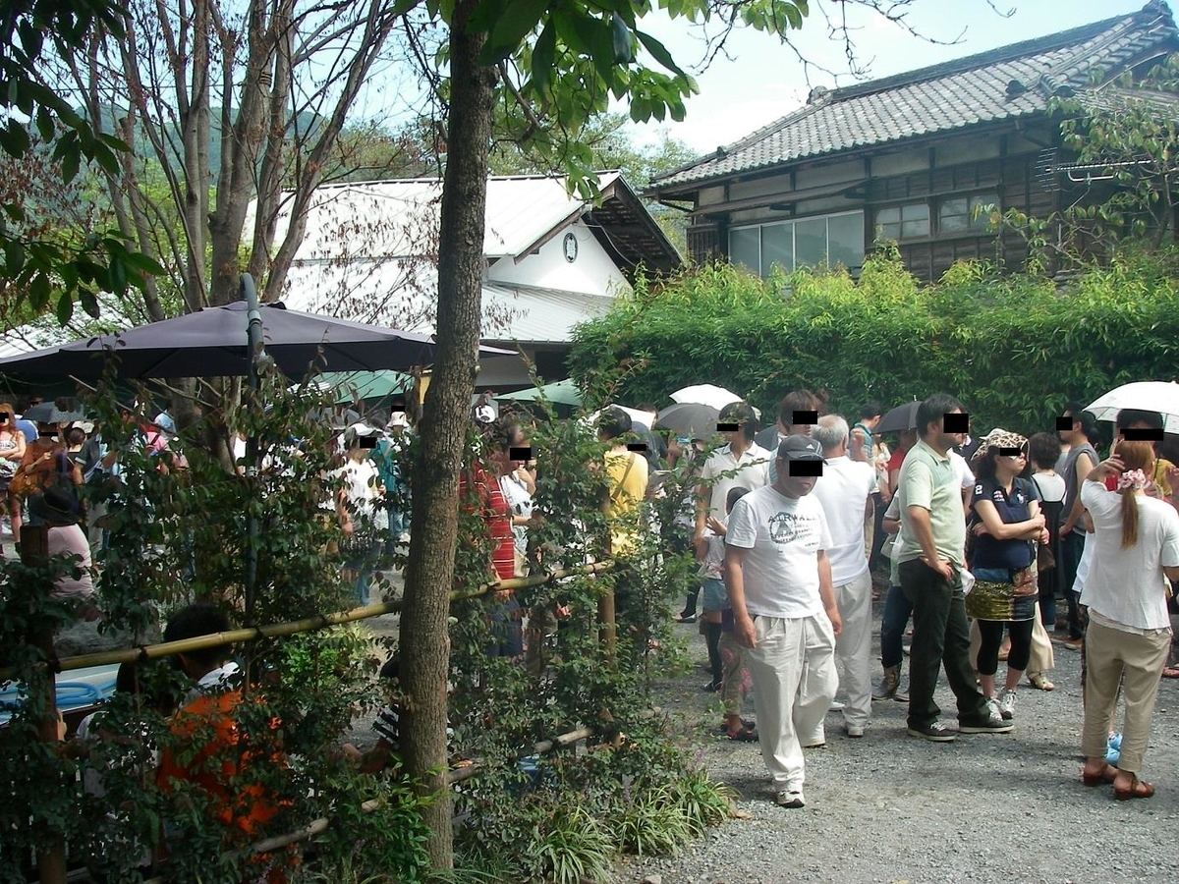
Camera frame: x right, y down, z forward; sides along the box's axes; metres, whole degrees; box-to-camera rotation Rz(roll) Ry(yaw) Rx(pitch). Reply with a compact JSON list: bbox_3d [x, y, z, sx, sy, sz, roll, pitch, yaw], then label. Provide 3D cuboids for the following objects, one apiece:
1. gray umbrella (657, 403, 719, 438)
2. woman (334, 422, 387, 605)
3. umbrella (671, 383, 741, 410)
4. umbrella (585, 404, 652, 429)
[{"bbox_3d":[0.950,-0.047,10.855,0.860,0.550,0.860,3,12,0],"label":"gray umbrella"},{"bbox_3d":[-1.933,0.648,10.950,0.380,1.600,0.470,1,3,37],"label":"woman"},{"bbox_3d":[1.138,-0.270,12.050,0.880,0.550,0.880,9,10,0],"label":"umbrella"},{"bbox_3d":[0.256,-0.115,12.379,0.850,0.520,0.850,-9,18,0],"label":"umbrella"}]

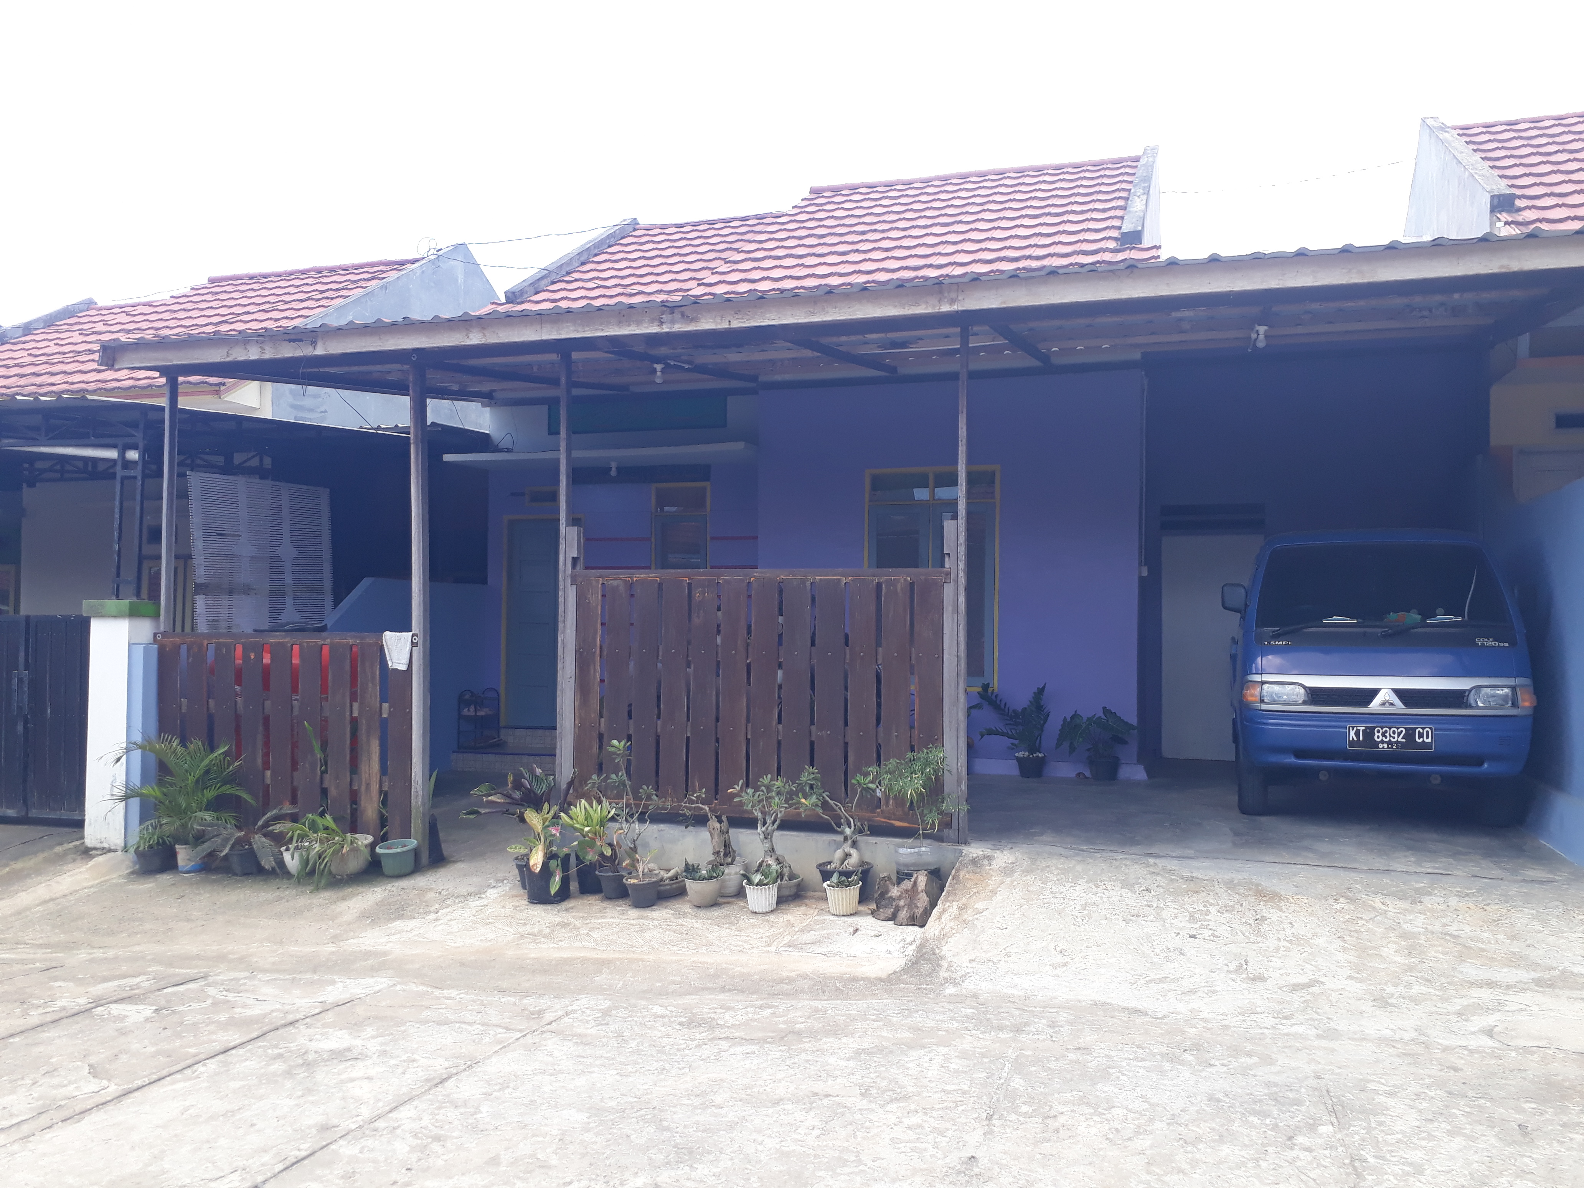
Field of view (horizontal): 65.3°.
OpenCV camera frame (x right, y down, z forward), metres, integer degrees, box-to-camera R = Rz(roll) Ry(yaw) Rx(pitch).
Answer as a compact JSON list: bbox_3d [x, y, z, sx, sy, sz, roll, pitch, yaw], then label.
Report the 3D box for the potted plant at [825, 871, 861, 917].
[{"bbox_3d":[0.263,1.522,6.322,0.190,0.214,0.190,1,-1,0],"label":"potted plant"}]

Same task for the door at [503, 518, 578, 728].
[{"bbox_3d":[-2.487,0.285,12.346,0.919,2.095,0.100,0,-2,17],"label":"door"}]

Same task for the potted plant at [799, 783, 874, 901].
[{"bbox_3d":[0.234,1.301,6.515,0.399,0.598,0.377,1,-1,0],"label":"potted plant"}]

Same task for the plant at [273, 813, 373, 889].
[{"bbox_3d":[-2.797,1.532,7.369,0.624,0.418,0.437,0,-1,18],"label":"plant"}]

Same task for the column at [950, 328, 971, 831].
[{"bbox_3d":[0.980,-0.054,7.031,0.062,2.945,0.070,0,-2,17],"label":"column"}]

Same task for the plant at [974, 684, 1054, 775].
[{"bbox_3d":[1.688,1.040,9.425,0.588,0.716,0.500,0,-1,18],"label":"plant"}]

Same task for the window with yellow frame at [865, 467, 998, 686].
[{"bbox_3d":[1.114,-0.132,9.891,1.086,1.762,0.120,0,-1,18],"label":"window with yellow frame"}]

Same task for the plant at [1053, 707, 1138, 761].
[{"bbox_3d":[2.280,1.126,9.266,0.616,0.548,0.500,0,-1,18],"label":"plant"}]

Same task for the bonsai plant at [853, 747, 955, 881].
[{"bbox_3d":[0.630,1.233,6.842,0.550,0.784,0.450,0,-2,17],"label":"bonsai plant"}]

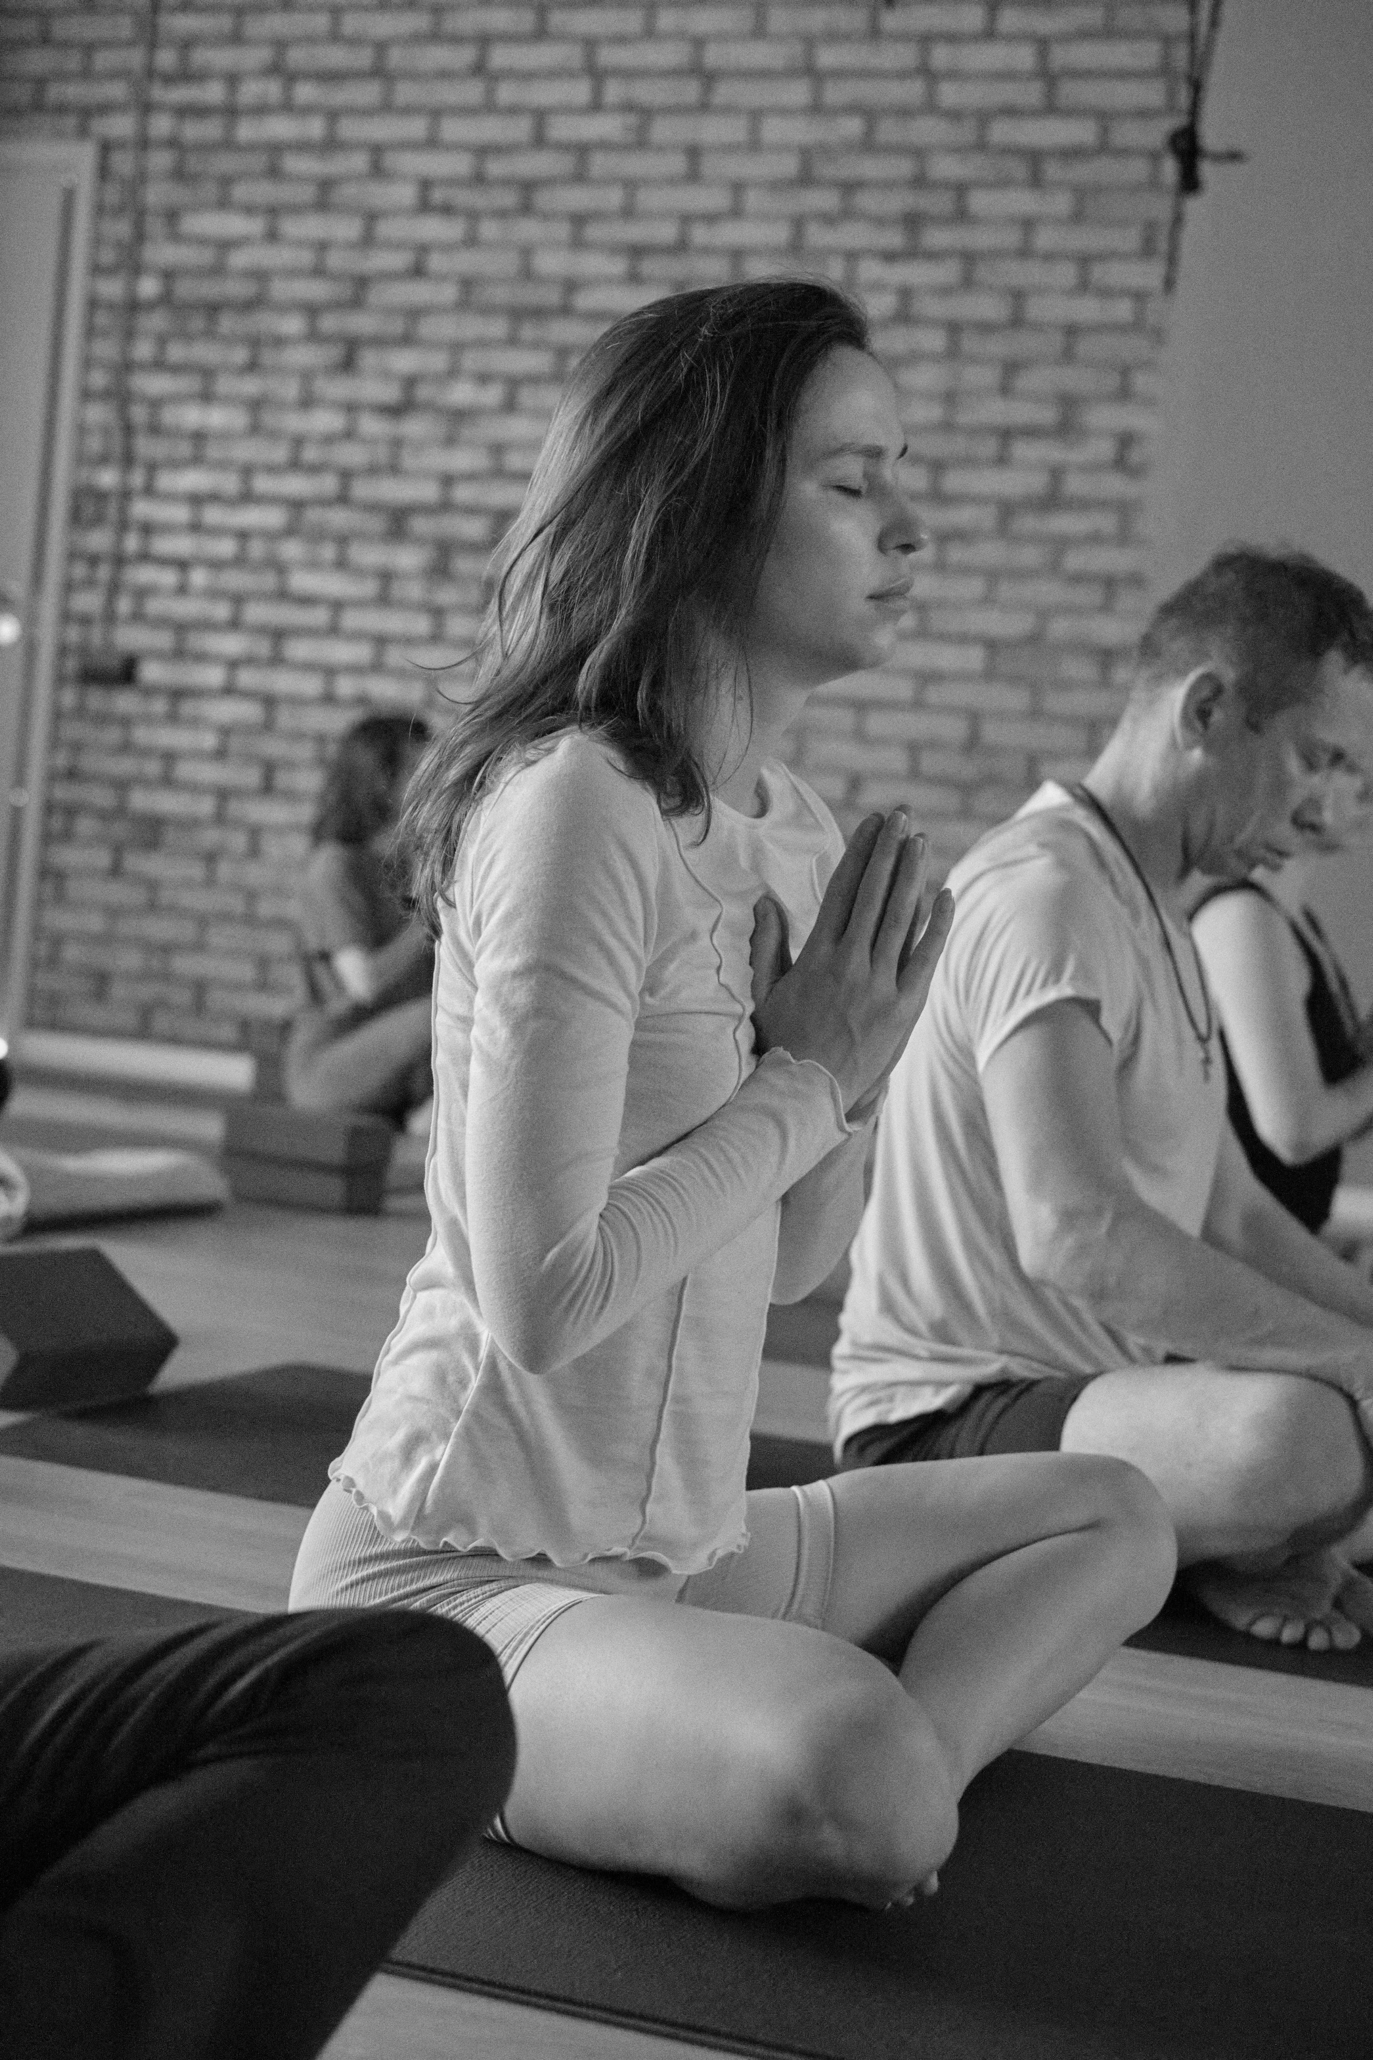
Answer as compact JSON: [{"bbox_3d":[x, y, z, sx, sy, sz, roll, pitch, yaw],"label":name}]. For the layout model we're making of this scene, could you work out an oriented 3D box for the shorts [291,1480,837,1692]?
[{"bbox_3d":[-0.107,0.341,1.829,0.310,0.225,0.390,6,2,22],"label":"shorts"}]

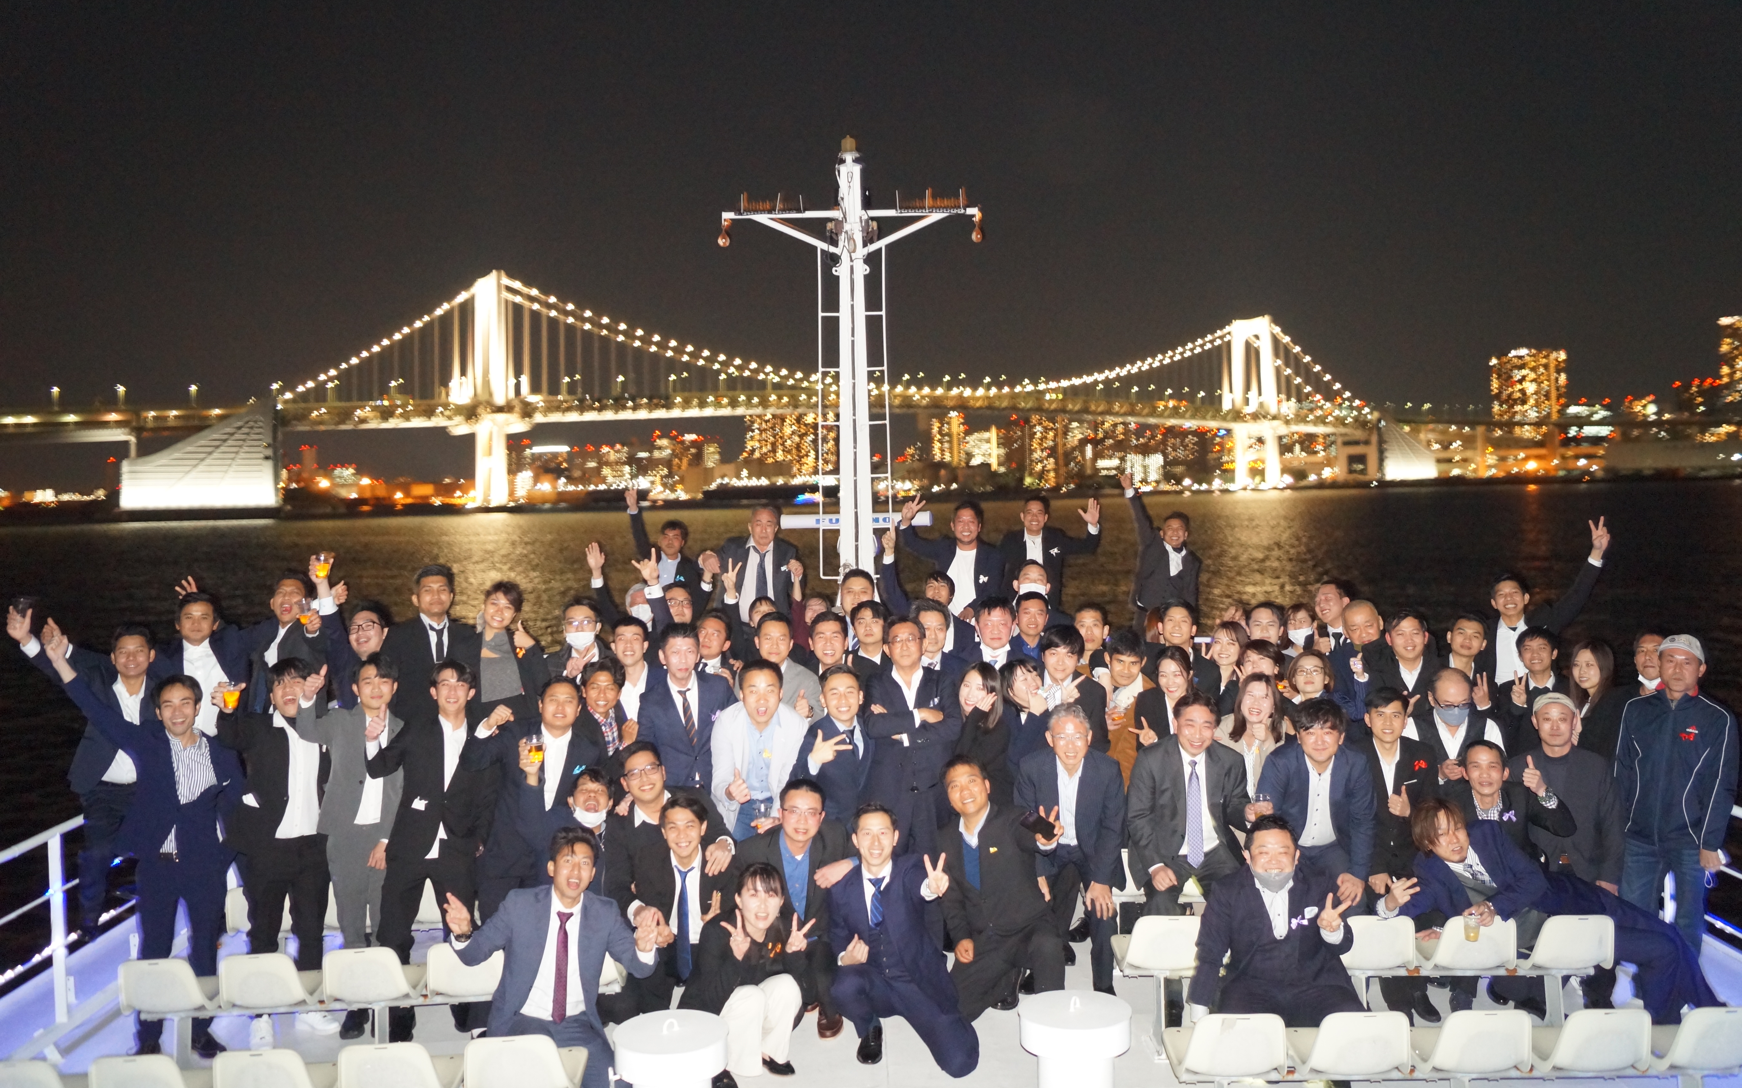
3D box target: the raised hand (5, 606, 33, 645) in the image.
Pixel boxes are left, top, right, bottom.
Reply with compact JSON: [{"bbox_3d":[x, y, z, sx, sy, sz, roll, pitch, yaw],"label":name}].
[{"bbox_3d":[-4.281,0.403,6.550,0.110,0.180,0.100,-21,6,-23],"label":"raised hand"}]

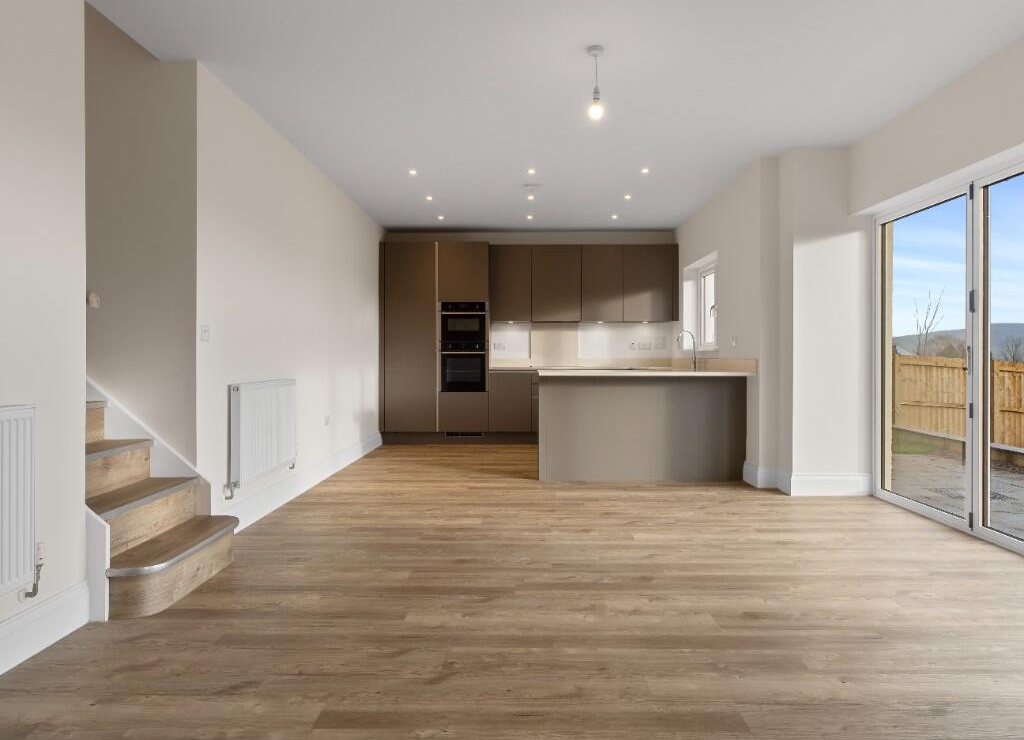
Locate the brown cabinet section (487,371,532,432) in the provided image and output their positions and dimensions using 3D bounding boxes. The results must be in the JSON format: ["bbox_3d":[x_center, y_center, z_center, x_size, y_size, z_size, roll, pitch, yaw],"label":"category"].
[{"bbox_3d":[-0.012,0.371,8.660,0.501,0.725,0.580,0,1,1],"label":"brown cabinet section"}]

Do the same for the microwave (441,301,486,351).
[{"bbox_3d":[-0.560,-0.514,8.572,0.556,0.563,0.550,0,1,1],"label":"microwave"}]

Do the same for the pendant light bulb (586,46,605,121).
[{"bbox_3d":[0.414,-1.408,3.490,0.091,0.366,0.091,0,1,1],"label":"pendant light bulb"}]

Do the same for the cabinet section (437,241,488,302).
[{"bbox_3d":[-0.565,-1.157,8.655,0.593,0.710,0.570,0,1,1],"label":"cabinet section"}]

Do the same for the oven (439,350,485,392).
[{"bbox_3d":[-0.560,0.011,8.581,0.556,0.488,0.550,0,1,1],"label":"oven"}]

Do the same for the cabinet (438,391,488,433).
[{"bbox_3d":[-0.561,0.483,8.598,0.601,0.472,0.570,0,1,1],"label":"cabinet"}]

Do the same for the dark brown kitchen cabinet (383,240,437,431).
[{"bbox_3d":[-1.181,-0.391,8.593,0.616,2.216,0.570,0,1,1],"label":"dark brown kitchen cabinet"}]

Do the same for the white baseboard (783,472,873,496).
[{"bbox_3d":[2.349,0.841,5.212,0.602,0.168,0.025,0,1,1],"label":"white baseboard"}]

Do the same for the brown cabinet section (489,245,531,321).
[{"bbox_3d":[-0.014,-1.046,8.725,0.506,0.921,0.350,0,1,1],"label":"brown cabinet section"}]

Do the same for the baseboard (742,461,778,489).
[{"bbox_3d":[1.980,0.836,5.657,0.159,0.165,0.279,0,1,1],"label":"baseboard"}]

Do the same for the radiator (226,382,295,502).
[{"bbox_3d":[-1.568,0.393,4.499,0.075,0.625,1.013,0,1,1],"label":"radiator"}]

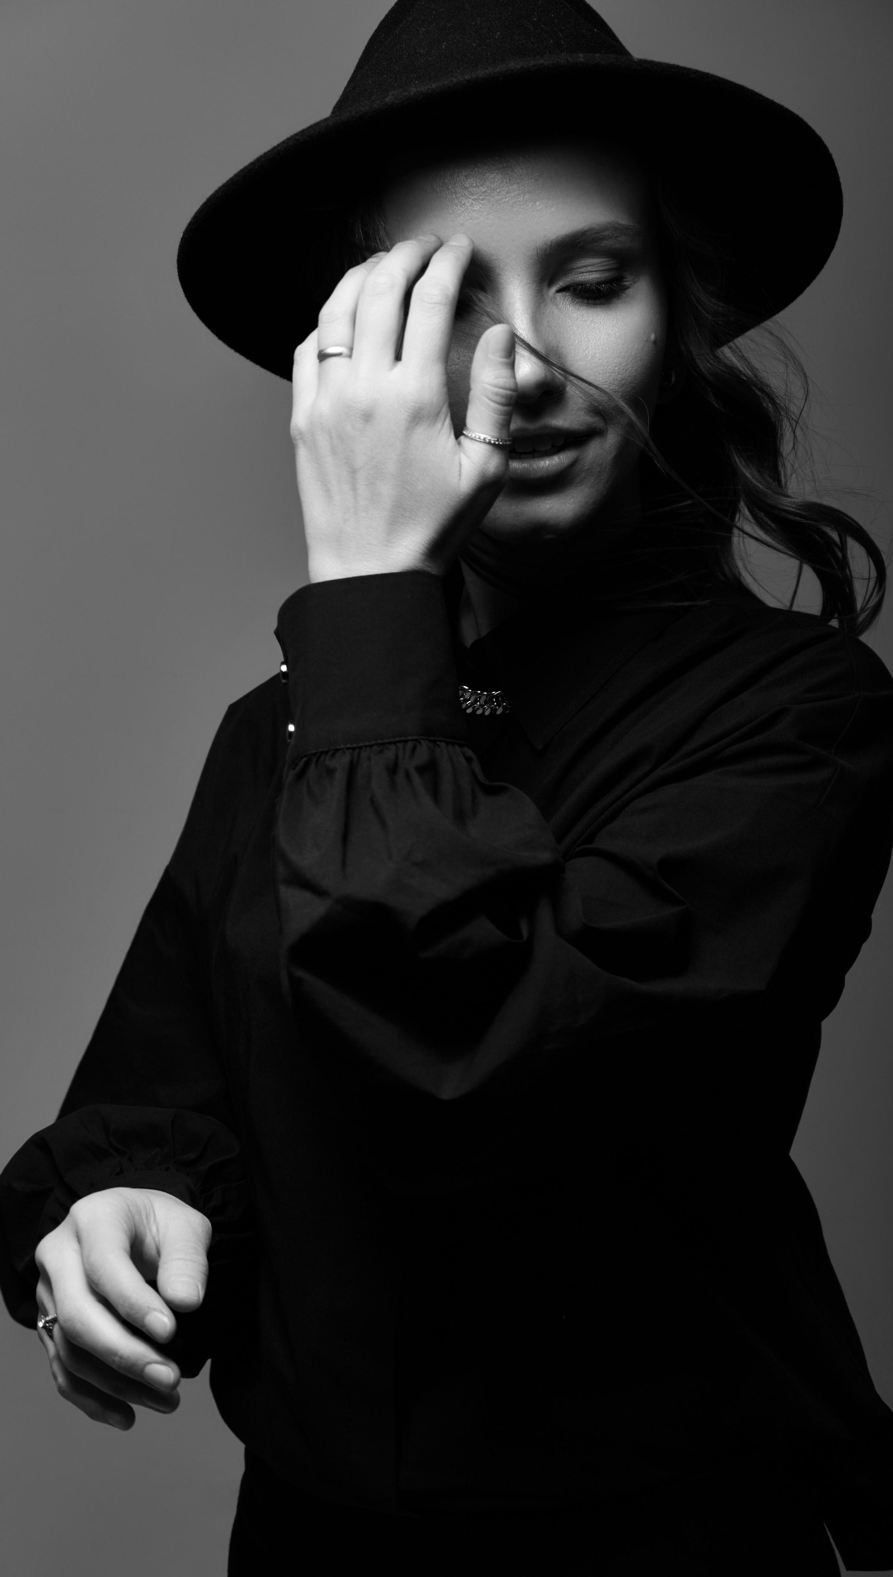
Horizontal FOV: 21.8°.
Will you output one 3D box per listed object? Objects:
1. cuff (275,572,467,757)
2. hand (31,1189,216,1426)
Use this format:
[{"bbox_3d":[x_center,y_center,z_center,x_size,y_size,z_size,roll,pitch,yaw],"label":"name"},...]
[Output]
[{"bbox_3d":[-0.033,-0.055,1.040,0.080,0.081,0.065,-6,-3,6],"label":"cuff"},{"bbox_3d":[-0.149,0.238,1.070,0.083,0.100,0.122,0,16,-5],"label":"hand"}]

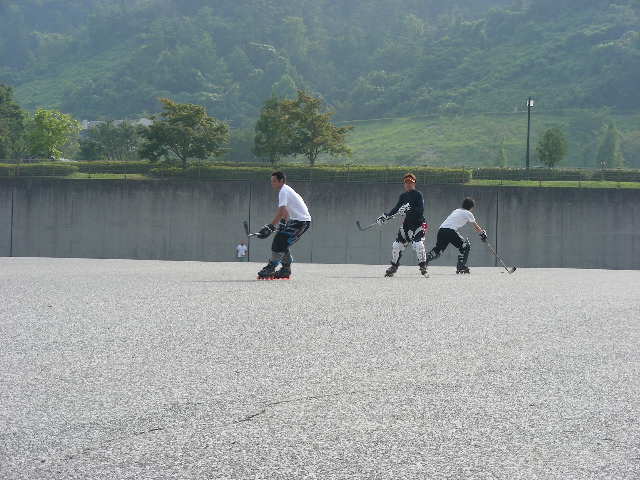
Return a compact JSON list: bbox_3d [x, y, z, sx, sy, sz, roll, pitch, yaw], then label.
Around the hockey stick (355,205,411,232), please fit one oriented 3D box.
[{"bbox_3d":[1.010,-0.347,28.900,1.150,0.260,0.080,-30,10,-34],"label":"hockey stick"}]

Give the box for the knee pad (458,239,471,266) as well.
[{"bbox_3d":[2.471,0.214,31.300,0.150,0.450,0.150,12,0,-18],"label":"knee pad"}]

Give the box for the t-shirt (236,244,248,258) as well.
[{"bbox_3d":[-3.684,0.547,87.000,0.540,0.630,0.270,1,1,0],"label":"t-shirt"}]

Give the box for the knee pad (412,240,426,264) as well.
[{"bbox_3d":[1.601,0.184,29.300,0.170,0.390,0.150,-8,6,-3],"label":"knee pad"}]

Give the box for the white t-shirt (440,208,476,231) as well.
[{"bbox_3d":[2.376,-0.352,31.400,0.280,0.540,0.470,48,-9,-21],"label":"white t-shirt"}]

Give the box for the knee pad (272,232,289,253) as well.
[{"bbox_3d":[-0.591,0.037,27.400,0.190,0.290,0.170,1,1,-21],"label":"knee pad"}]

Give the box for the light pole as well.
[{"bbox_3d":[12.850,-6.333,112.000,0.400,4.800,0.360,1,1,0],"label":"light pole"}]

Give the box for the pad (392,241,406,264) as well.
[{"bbox_3d":[1.265,0.200,29.300,0.170,0.400,0.150,14,6,20],"label":"pad"}]

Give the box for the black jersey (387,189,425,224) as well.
[{"bbox_3d":[1.369,-0.544,29.300,0.600,0.580,0.360,1,1,7],"label":"black jersey"}]

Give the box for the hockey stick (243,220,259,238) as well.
[{"bbox_3d":[-0.874,-0.154,26.900,0.080,0.270,1.100,-21,1,34],"label":"hockey stick"}]

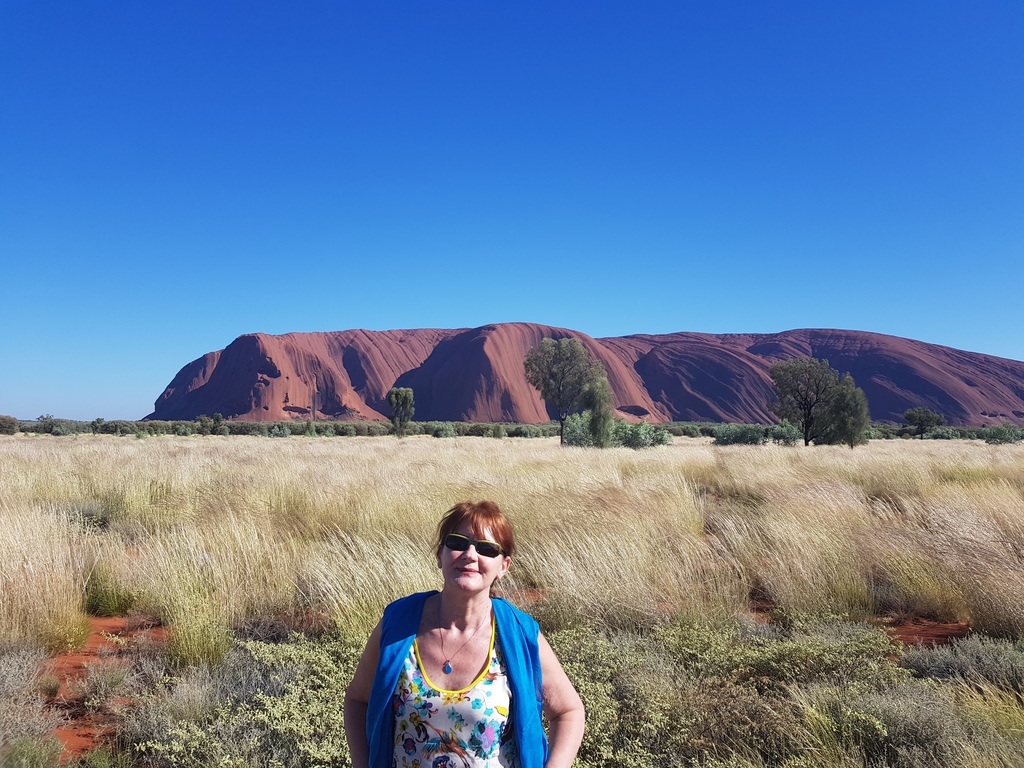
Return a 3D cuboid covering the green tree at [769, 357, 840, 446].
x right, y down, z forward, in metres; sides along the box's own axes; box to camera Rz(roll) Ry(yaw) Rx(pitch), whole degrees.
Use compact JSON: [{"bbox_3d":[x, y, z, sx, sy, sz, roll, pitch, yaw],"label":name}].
[{"bbox_3d":[21.678,1.497,57.000,5.336,7.070,4.802,0,-3,0],"label":"green tree"}]

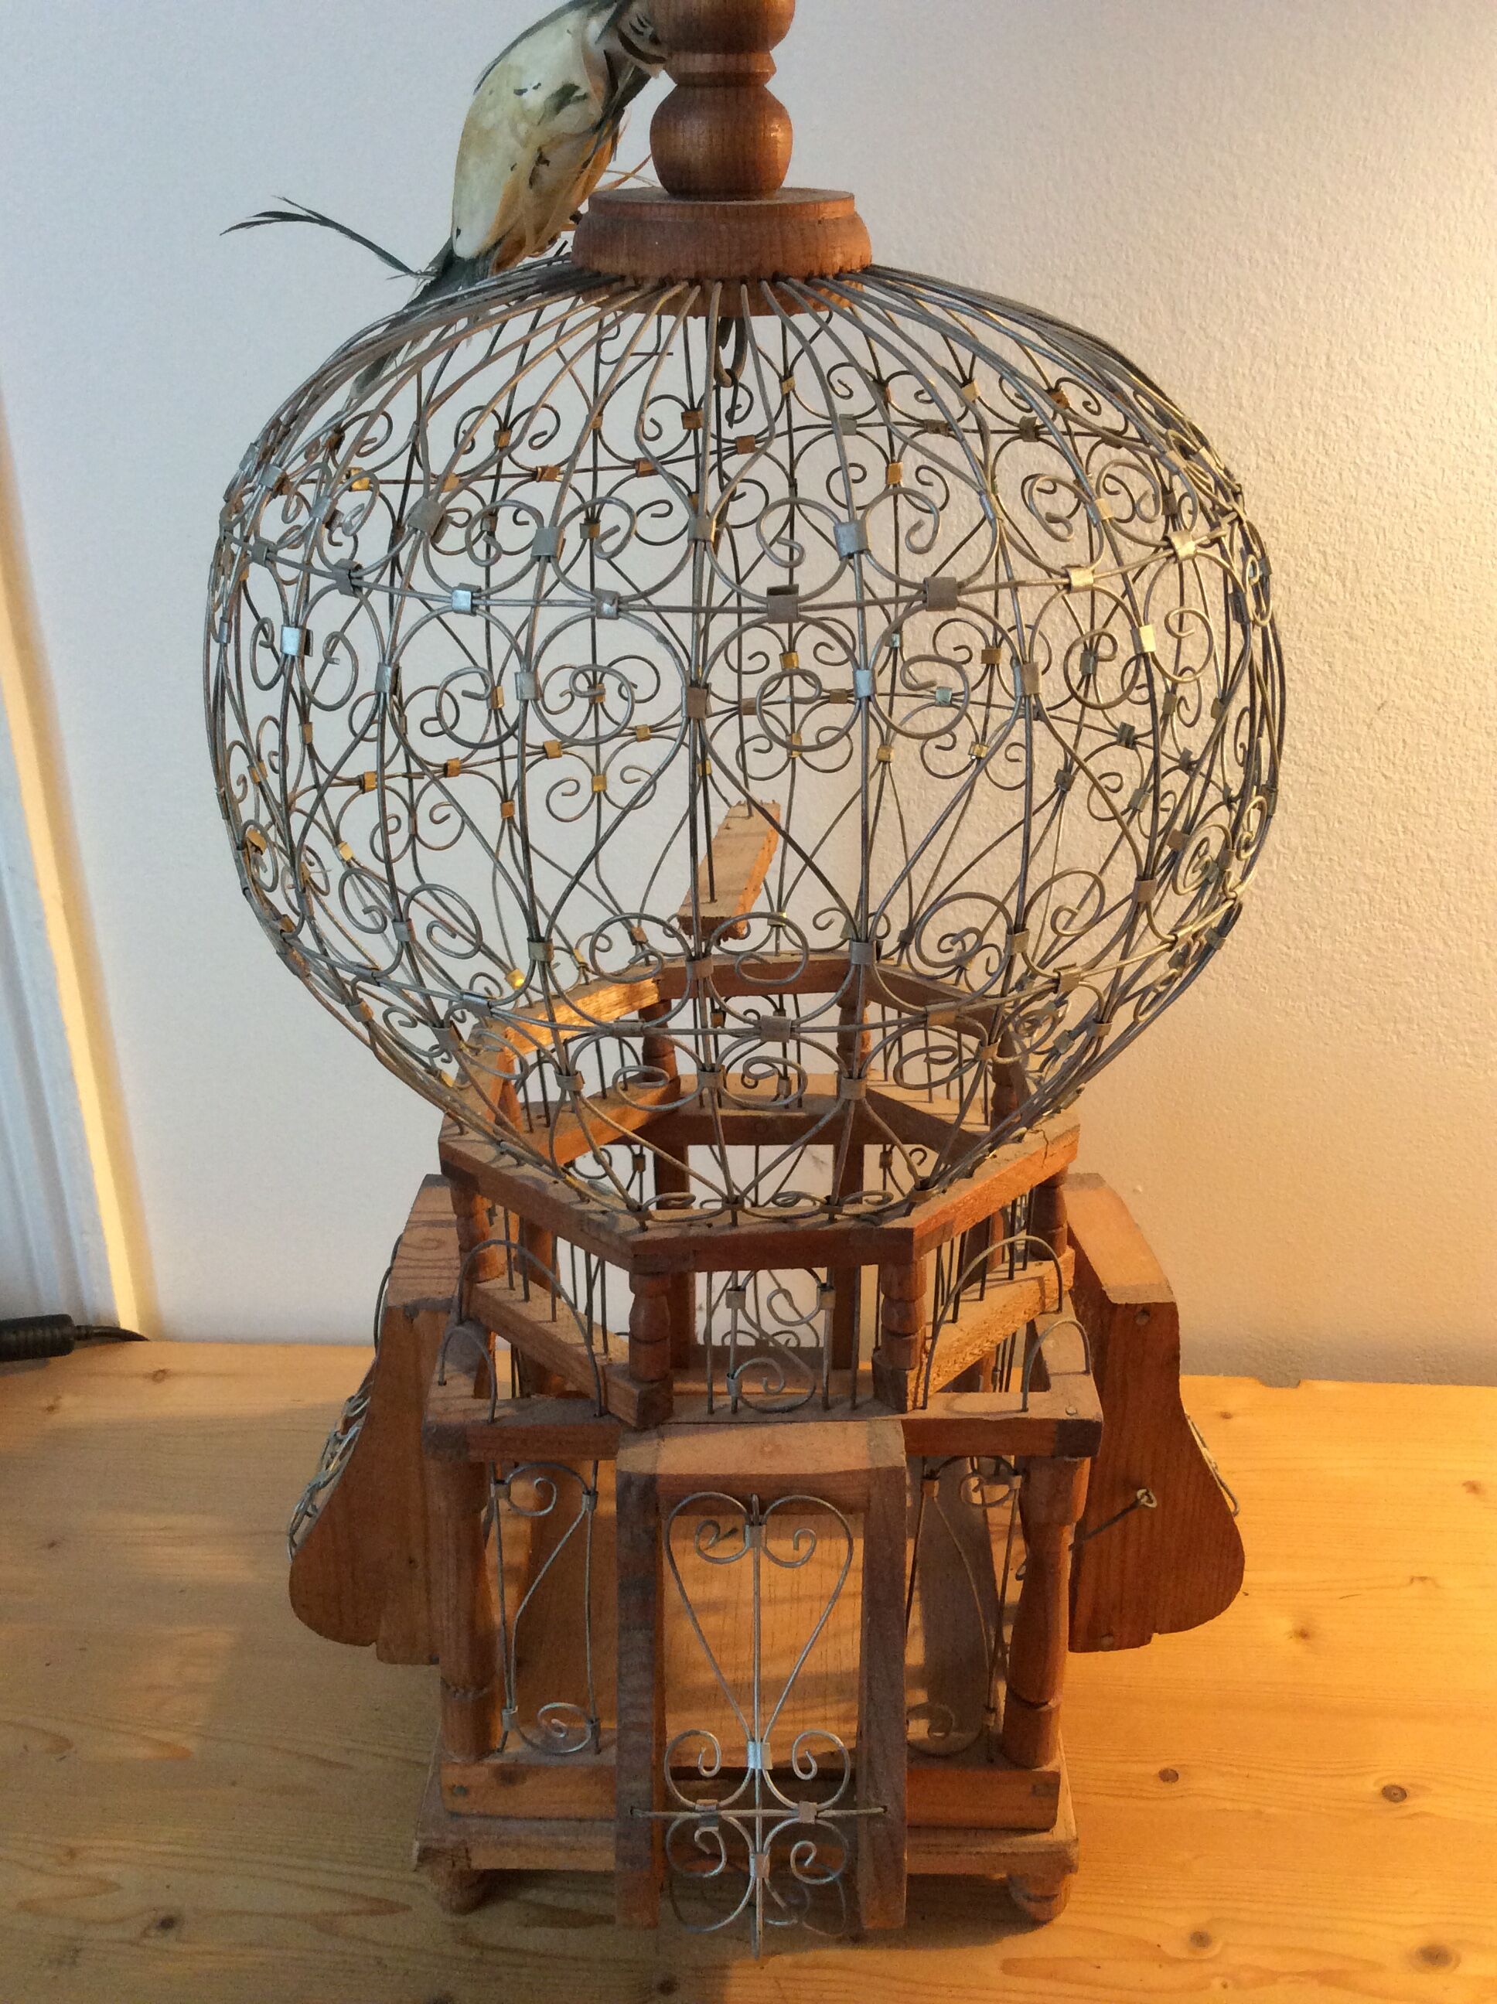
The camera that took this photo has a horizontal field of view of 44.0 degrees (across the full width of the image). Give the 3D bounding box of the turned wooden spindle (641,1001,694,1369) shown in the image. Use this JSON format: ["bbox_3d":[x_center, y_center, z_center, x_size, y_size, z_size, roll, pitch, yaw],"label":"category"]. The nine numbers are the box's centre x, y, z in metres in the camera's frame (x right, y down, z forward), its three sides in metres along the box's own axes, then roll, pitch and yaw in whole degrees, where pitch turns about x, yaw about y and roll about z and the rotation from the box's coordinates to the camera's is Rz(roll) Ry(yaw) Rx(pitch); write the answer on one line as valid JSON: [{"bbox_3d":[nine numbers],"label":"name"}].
[{"bbox_3d":[-0.032,0.077,0.746,0.016,0.173,0.016,1,25,-1],"label":"turned wooden spindle"}]

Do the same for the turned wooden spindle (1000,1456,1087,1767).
[{"bbox_3d":[0.095,0.194,0.599,0.022,0.132,0.022,1,25,-1],"label":"turned wooden spindle"}]

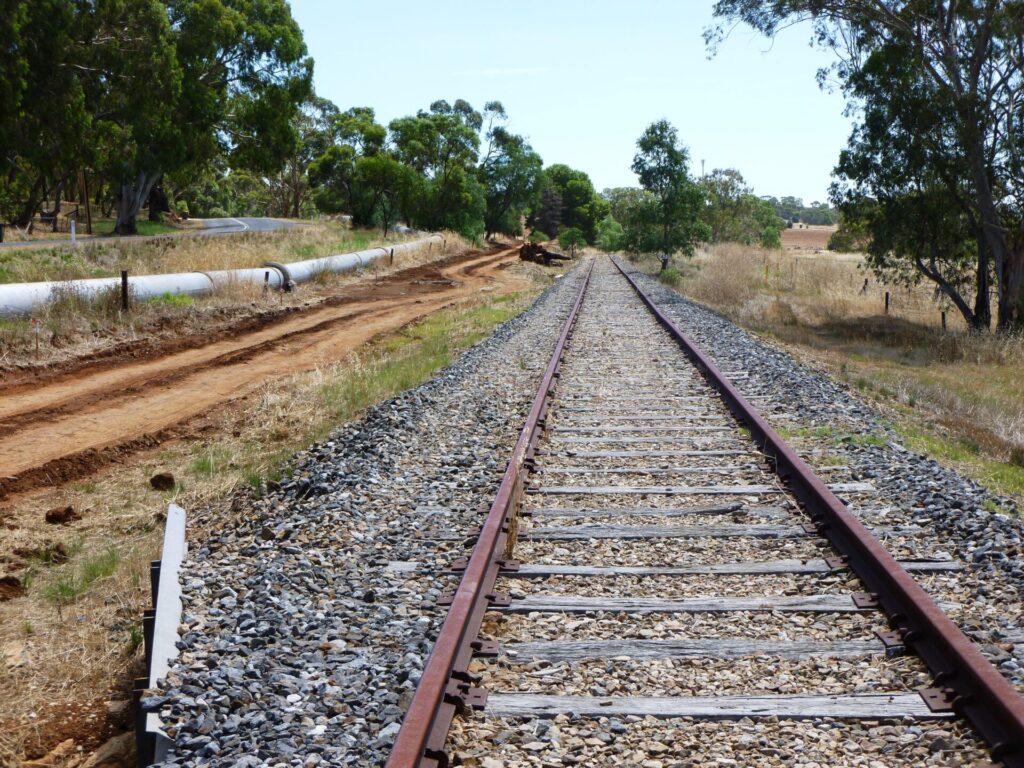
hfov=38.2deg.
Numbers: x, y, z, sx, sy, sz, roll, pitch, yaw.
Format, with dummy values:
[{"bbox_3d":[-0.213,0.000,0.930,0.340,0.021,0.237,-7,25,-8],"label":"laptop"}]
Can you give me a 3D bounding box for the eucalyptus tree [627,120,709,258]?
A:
[{"bbox_3d":[7.964,-9.583,76.000,4.300,7.900,4.200,0,6,0],"label":"eucalyptus tree"}]

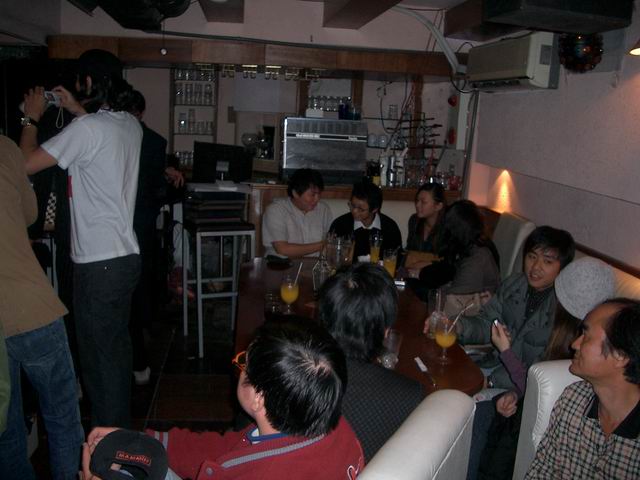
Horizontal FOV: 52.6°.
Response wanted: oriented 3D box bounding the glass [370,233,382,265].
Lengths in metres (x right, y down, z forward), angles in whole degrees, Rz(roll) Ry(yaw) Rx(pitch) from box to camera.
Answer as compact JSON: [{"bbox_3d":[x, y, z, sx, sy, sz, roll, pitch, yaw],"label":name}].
[{"bbox_3d":[0.313,0.059,3.534,0.068,0.160,0.068,1,12,-6],"label":"glass"}]

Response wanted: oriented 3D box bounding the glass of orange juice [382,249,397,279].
[{"bbox_3d":[0.362,0.125,3.231,0.075,0.160,0.075,1,12,-6],"label":"glass of orange juice"}]

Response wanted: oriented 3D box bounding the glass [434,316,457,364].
[{"bbox_3d":[0.435,0.340,2.222,0.077,0.165,0.077,1,12,-6],"label":"glass"}]

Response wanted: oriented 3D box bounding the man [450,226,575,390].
[{"bbox_3d":[0.683,0.523,2.389,0.780,1.154,0.580,-7,15,-36],"label":"man"}]

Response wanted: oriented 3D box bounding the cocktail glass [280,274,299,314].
[{"bbox_3d":[-0.124,0.223,2.680,0.076,0.162,0.076,1,12,-6],"label":"cocktail glass"}]

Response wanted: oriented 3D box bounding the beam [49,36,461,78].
[{"bbox_3d":[-0.384,-1.226,4.282,2.687,0.138,0.130,1,12,-6],"label":"beam"}]

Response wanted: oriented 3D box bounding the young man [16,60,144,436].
[{"bbox_3d":[-0.961,0.108,2.691,0.550,1.722,0.520,10,14,33],"label":"young man"}]

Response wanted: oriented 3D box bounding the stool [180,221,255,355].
[{"bbox_3d":[-0.642,0.281,4.128,0.355,0.810,0.390,-4,13,-25],"label":"stool"}]

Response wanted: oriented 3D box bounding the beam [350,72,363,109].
[{"bbox_3d":[0.300,-1.153,5.452,0.095,0.500,0.080,1,12,-6],"label":"beam"}]

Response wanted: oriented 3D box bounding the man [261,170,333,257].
[{"bbox_3d":[-0.132,0.192,3.700,0.520,1.199,0.680,1,12,-7],"label":"man"}]

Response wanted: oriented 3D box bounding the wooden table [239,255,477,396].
[{"bbox_3d":[0.045,0.629,2.873,0.829,0.700,1.756,1,12,-6],"label":"wooden table"}]

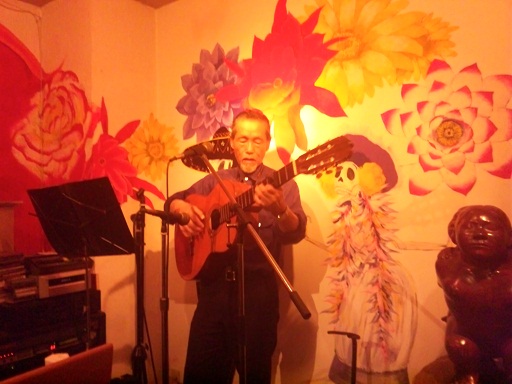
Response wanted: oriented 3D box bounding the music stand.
[{"bbox_3d":[-0.630,0.590,1.610,0.500,1.270,0.440,0,1,36],"label":"music stand"}]

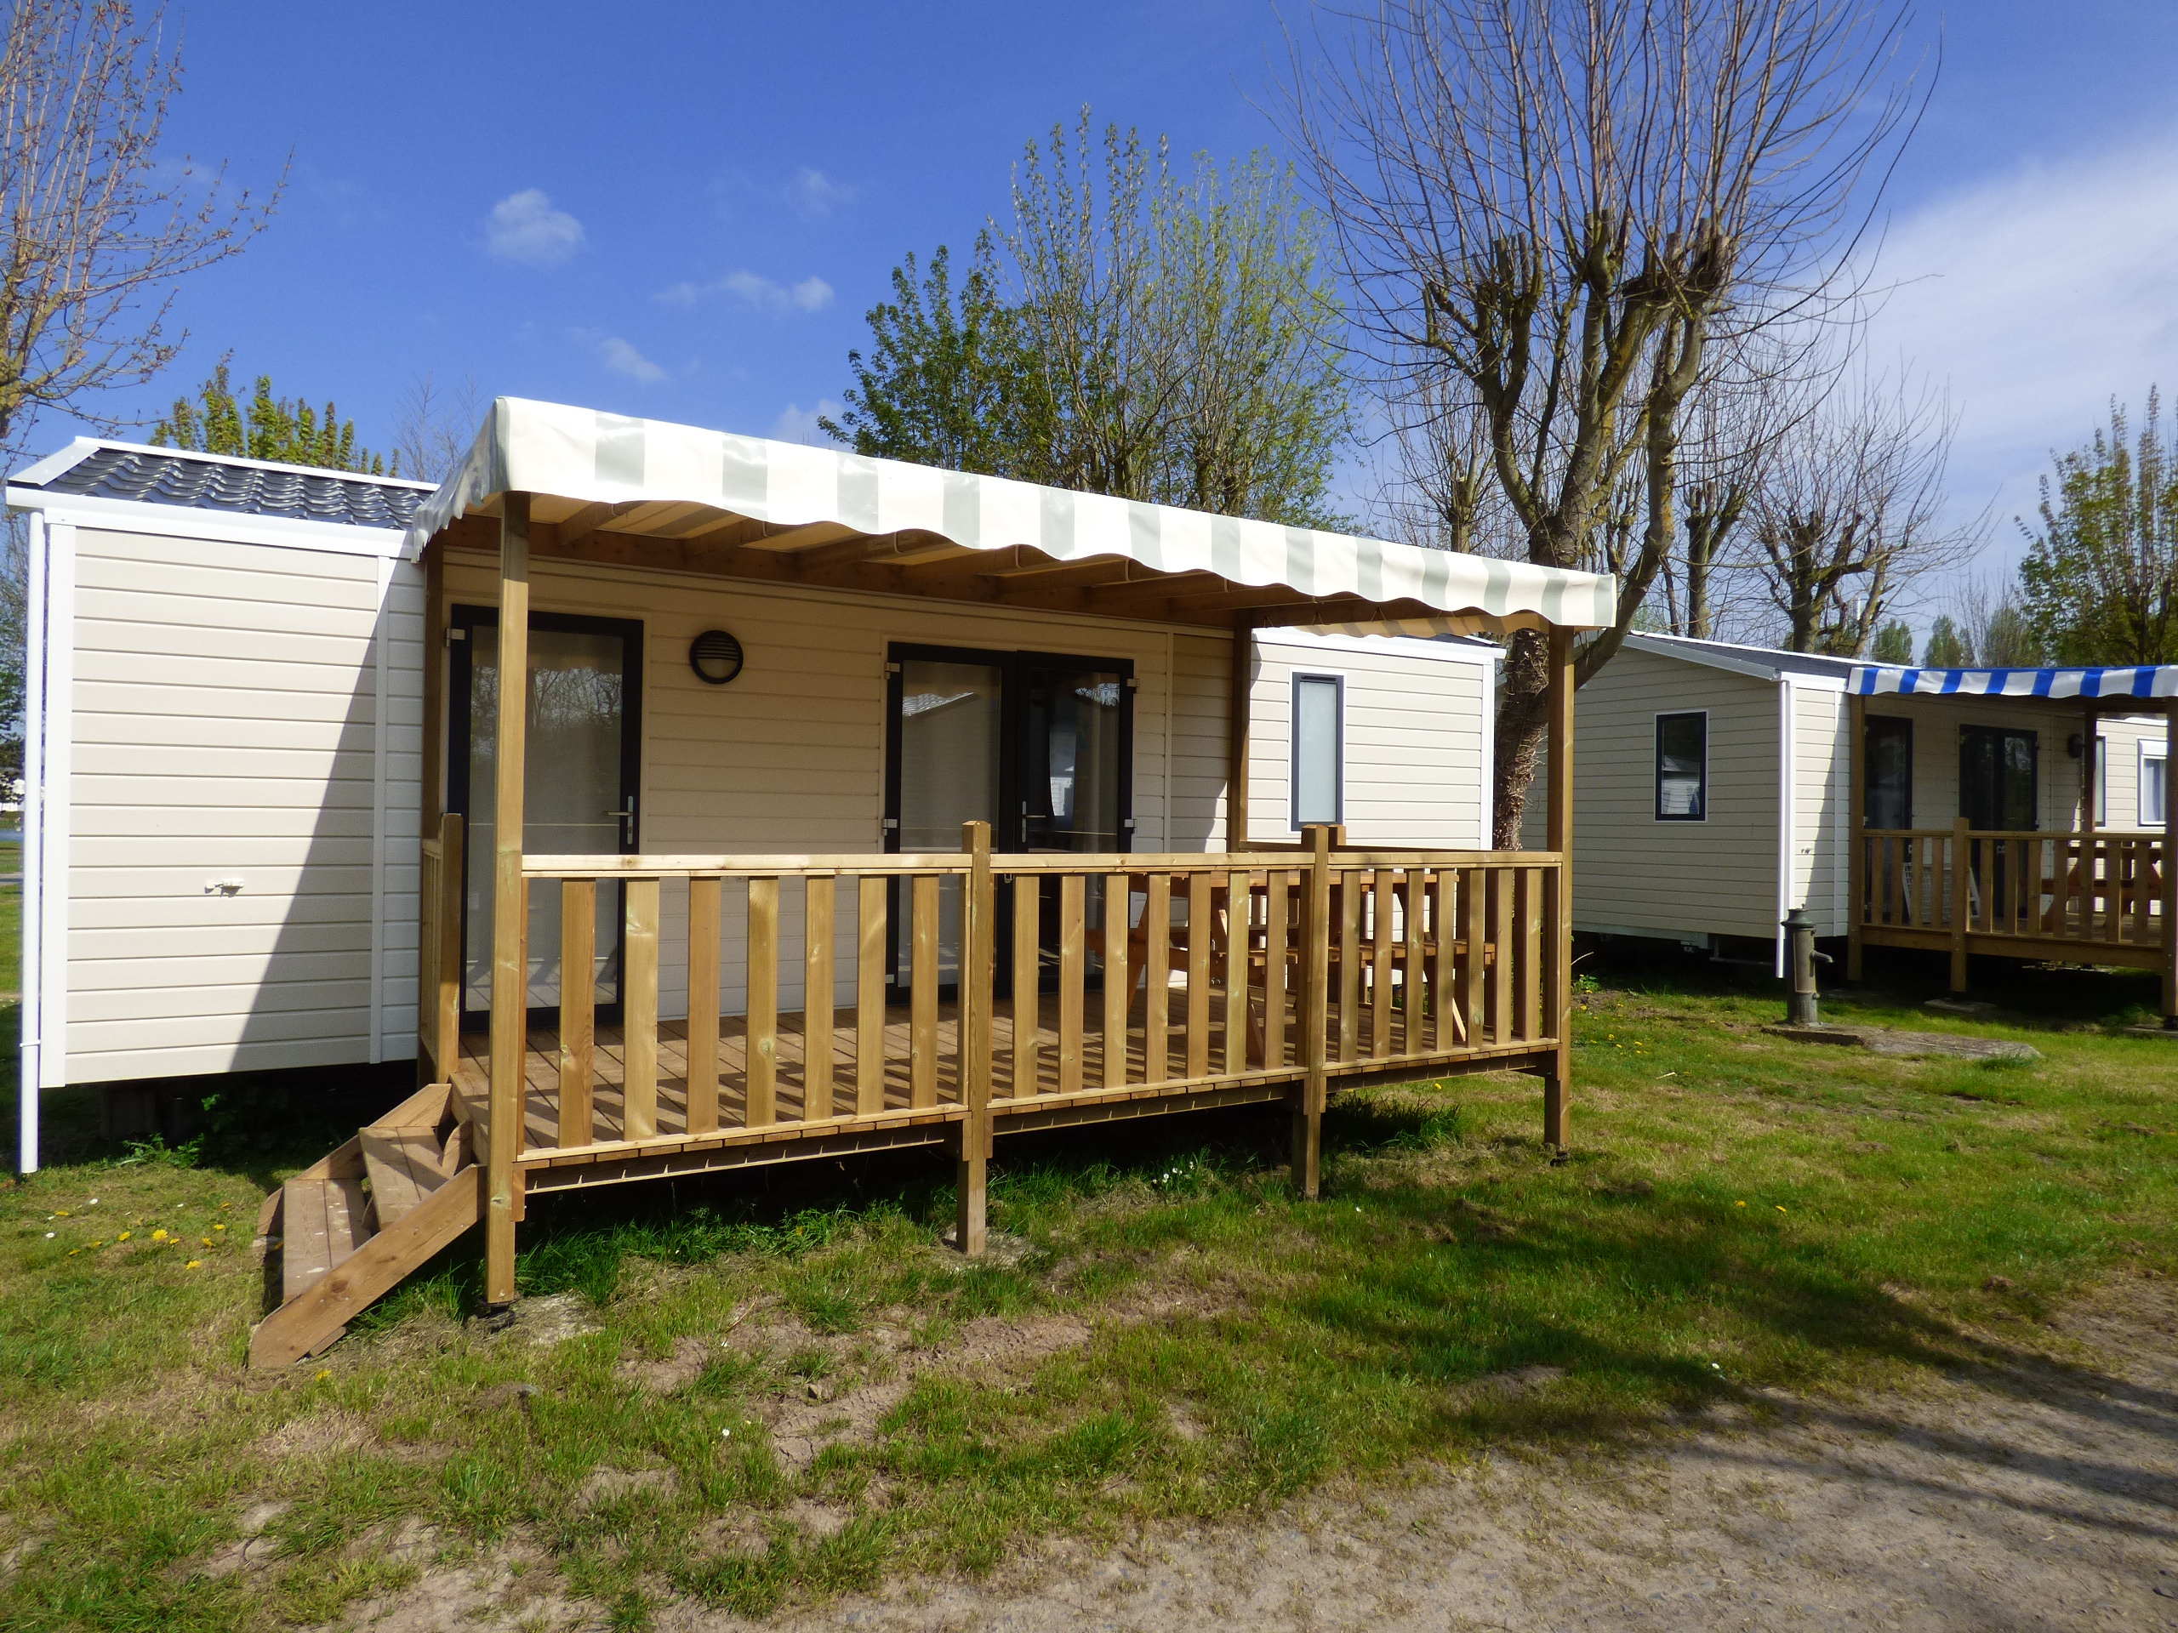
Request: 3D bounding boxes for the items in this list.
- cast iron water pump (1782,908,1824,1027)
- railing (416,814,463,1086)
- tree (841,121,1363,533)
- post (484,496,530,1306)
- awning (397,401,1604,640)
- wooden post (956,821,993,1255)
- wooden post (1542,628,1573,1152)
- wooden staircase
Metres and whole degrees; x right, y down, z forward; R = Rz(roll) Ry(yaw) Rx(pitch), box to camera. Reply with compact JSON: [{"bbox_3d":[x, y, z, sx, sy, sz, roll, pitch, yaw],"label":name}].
[{"bbox_3d":[5.505,1.141,9.625,0.250,0.920,0.350,1,0,-34],"label":"cast iron water pump"},{"bbox_3d":[-2.769,0.535,5.375,0.070,1.062,1.178,1,-1,-30],"label":"railing"},{"bbox_3d":[0.000,-4.000,17.000,6.900,10.900,6.600,1,-1,0],"label":"tree"},{"bbox_3d":[-1.713,0.191,3.708,0.070,2.438,0.070,1,-1,-30],"label":"post"},{"bbox_3d":[-0.273,-1.170,6.030,5.043,0.550,2.726,1,-1,-30],"label":"awning"},{"bbox_3d":[-0.407,0.783,4.475,0.070,1.523,0.070,1,-1,-30],"label":"wooden post"},{"bbox_3d":[2.270,0.304,6.057,0.070,2.522,0.070,1,-1,-30],"label":"wooden post"},{"bbox_3d":[-2.369,1.255,4.132,0.570,0.499,1.331,1,-1,-30],"label":"wooden staircase"}]

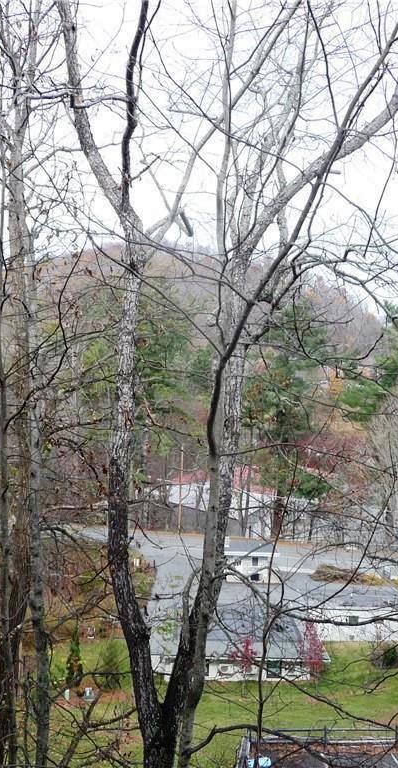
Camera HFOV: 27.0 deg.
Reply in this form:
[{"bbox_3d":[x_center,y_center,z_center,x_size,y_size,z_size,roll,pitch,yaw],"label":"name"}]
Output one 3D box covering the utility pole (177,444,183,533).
[{"bbox_3d":[-2.161,12.737,100.000,0.300,10.600,0.300,2,1,0],"label":"utility pole"}]

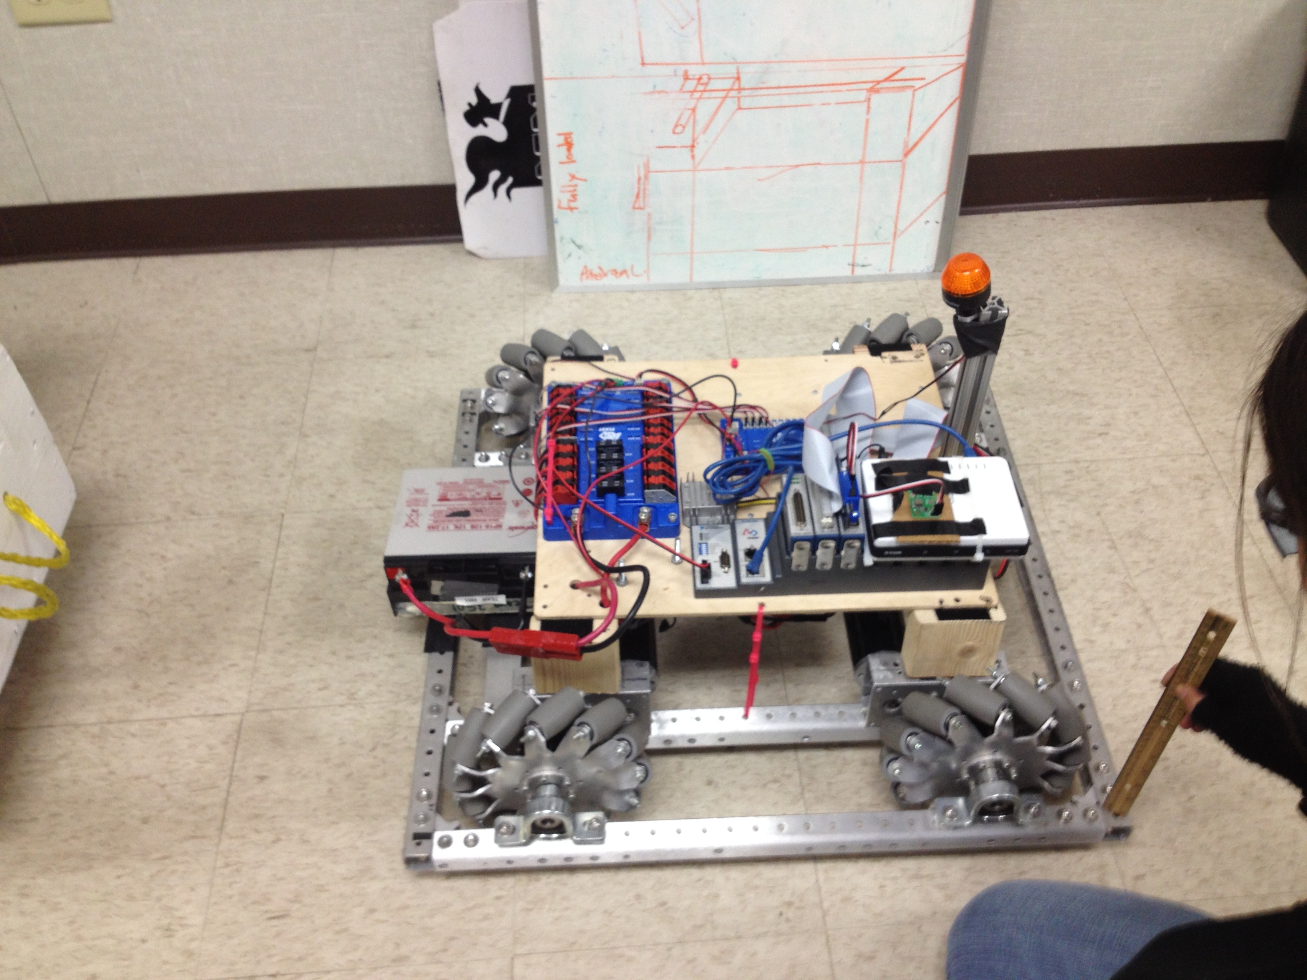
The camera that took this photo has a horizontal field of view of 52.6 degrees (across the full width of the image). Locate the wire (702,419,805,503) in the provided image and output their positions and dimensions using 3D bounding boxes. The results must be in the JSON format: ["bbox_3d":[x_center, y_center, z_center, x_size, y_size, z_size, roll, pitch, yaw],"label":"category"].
[{"bbox_3d":[0.103,-0.030,1.365,0.108,0.040,0.085,-2,45,-1],"label":"wire"}]

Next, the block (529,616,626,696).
[{"bbox_3d":[-0.078,0.160,1.315,0.088,0.085,0.038,-2,45,-1],"label":"block"}]

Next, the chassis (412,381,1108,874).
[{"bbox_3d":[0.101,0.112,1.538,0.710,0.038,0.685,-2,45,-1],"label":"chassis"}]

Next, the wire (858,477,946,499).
[{"bbox_3d":[0.235,-0.001,1.256,0.080,0.020,0.022,-2,45,-1],"label":"wire"}]

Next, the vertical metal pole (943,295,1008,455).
[{"bbox_3d":[0.319,-0.097,1.327,0.030,0.222,0.030,-2,45,-1],"label":"vertical metal pole"}]

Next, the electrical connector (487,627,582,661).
[{"bbox_3d":[-0.112,0.146,1.256,0.086,0.034,0.020,7,61,8],"label":"electrical connector"}]

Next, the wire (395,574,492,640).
[{"bbox_3d":[-0.221,0.120,1.368,0.035,0.050,0.225,-28,22,-24],"label":"wire"}]

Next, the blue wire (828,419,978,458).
[{"bbox_3d":[0.247,-0.051,1.341,0.145,0.035,0.050,-2,45,-1],"label":"blue wire"}]

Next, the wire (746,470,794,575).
[{"bbox_3d":[0.114,0.031,1.288,0.025,0.050,0.105,17,48,17],"label":"wire"}]

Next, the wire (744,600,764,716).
[{"bbox_3d":[0.101,0.174,1.334,0.009,0.176,0.009,0,41,-3],"label":"wire"}]

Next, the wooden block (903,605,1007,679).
[{"bbox_3d":[0.299,0.144,1.319,0.089,0.087,0.038,-2,45,-1],"label":"wooden block"}]

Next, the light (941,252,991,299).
[{"bbox_3d":[0.289,-0.196,1.221,0.046,0.042,0.046,-2,45,-1],"label":"light"}]

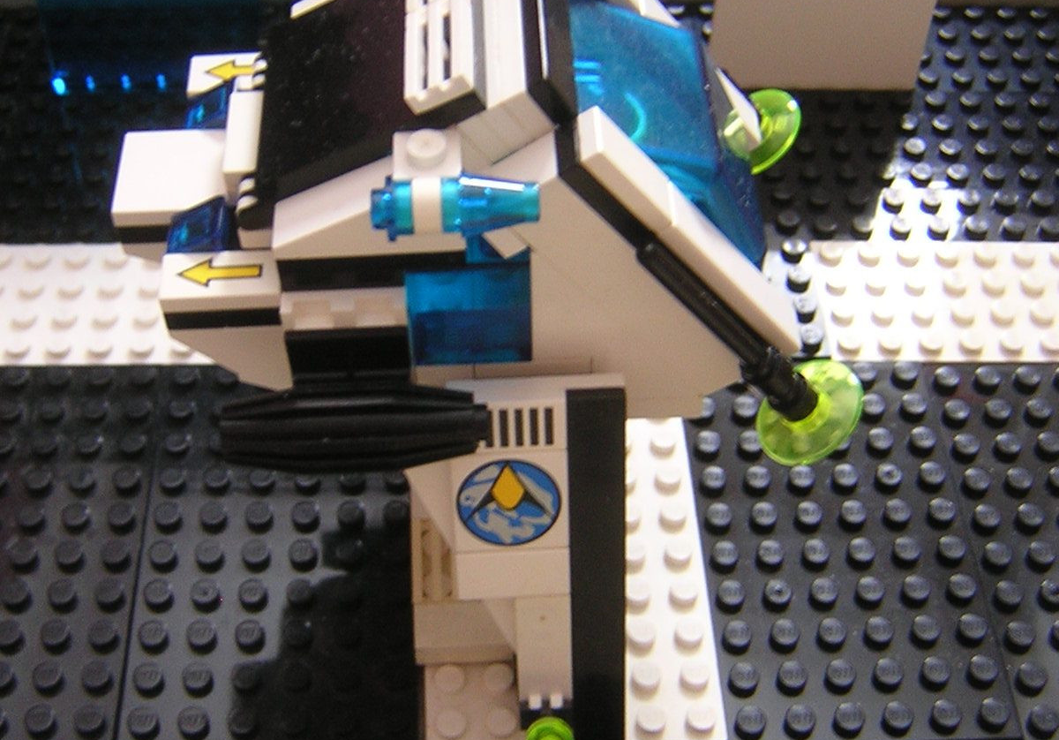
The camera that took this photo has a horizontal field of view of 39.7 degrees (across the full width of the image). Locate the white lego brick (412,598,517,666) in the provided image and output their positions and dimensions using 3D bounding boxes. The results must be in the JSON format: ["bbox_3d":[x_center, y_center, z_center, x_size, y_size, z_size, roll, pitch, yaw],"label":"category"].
[{"bbox_3d":[-0.010,0.042,0.235,0.017,0.007,0.008,-2,61,-1],"label":"white lego brick"}]

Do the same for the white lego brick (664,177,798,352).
[{"bbox_3d":[0.027,-0.013,0.199,0.003,0.032,0.008,-29,44,26],"label":"white lego brick"}]

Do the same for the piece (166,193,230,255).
[{"bbox_3d":[-0.046,-0.019,0.204,0.008,0.006,0.008,-2,53,-1],"label":"piece"}]

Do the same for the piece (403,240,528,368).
[{"bbox_3d":[-0.008,-0.012,0.196,0.016,0.026,0.007,-2,50,-3],"label":"piece"}]

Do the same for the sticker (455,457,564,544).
[{"bbox_3d":[-0.003,0.018,0.206,0.016,0.016,0.003,-3,26,-2],"label":"sticker"}]

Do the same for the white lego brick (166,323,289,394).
[{"bbox_3d":[-0.041,-0.004,0.202,0.015,0.013,0.008,-2,50,-3],"label":"white lego brick"}]

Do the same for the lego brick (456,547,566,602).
[{"bbox_3d":[-0.002,0.028,0.210,0.016,0.008,0.003,-3,26,-2],"label":"lego brick"}]

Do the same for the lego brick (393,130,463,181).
[{"bbox_3d":[-0.012,-0.025,0.176,0.008,0.005,0.008,-2,50,-3],"label":"lego brick"}]

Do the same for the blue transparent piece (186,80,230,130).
[{"bbox_3d":[-0.045,-0.036,0.211,0.009,0.007,0.008,-3,52,-2],"label":"blue transparent piece"}]

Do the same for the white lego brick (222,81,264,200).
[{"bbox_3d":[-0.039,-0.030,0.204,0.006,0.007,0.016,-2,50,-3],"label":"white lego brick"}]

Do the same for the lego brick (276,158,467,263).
[{"bbox_3d":[-0.020,-0.020,0.181,0.024,0.010,0.008,-3,52,-2],"label":"lego brick"}]

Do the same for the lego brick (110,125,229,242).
[{"bbox_3d":[-0.050,-0.026,0.208,0.016,0.006,0.016,-2,50,-3],"label":"lego brick"}]

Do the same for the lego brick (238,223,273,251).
[{"bbox_3d":[-0.036,-0.021,0.203,0.008,0.006,0.008,-2,53,-1],"label":"lego brick"}]

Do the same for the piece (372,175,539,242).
[{"bbox_3d":[-0.009,-0.019,0.171,0.020,0.008,0.008,-3,52,-2],"label":"piece"}]

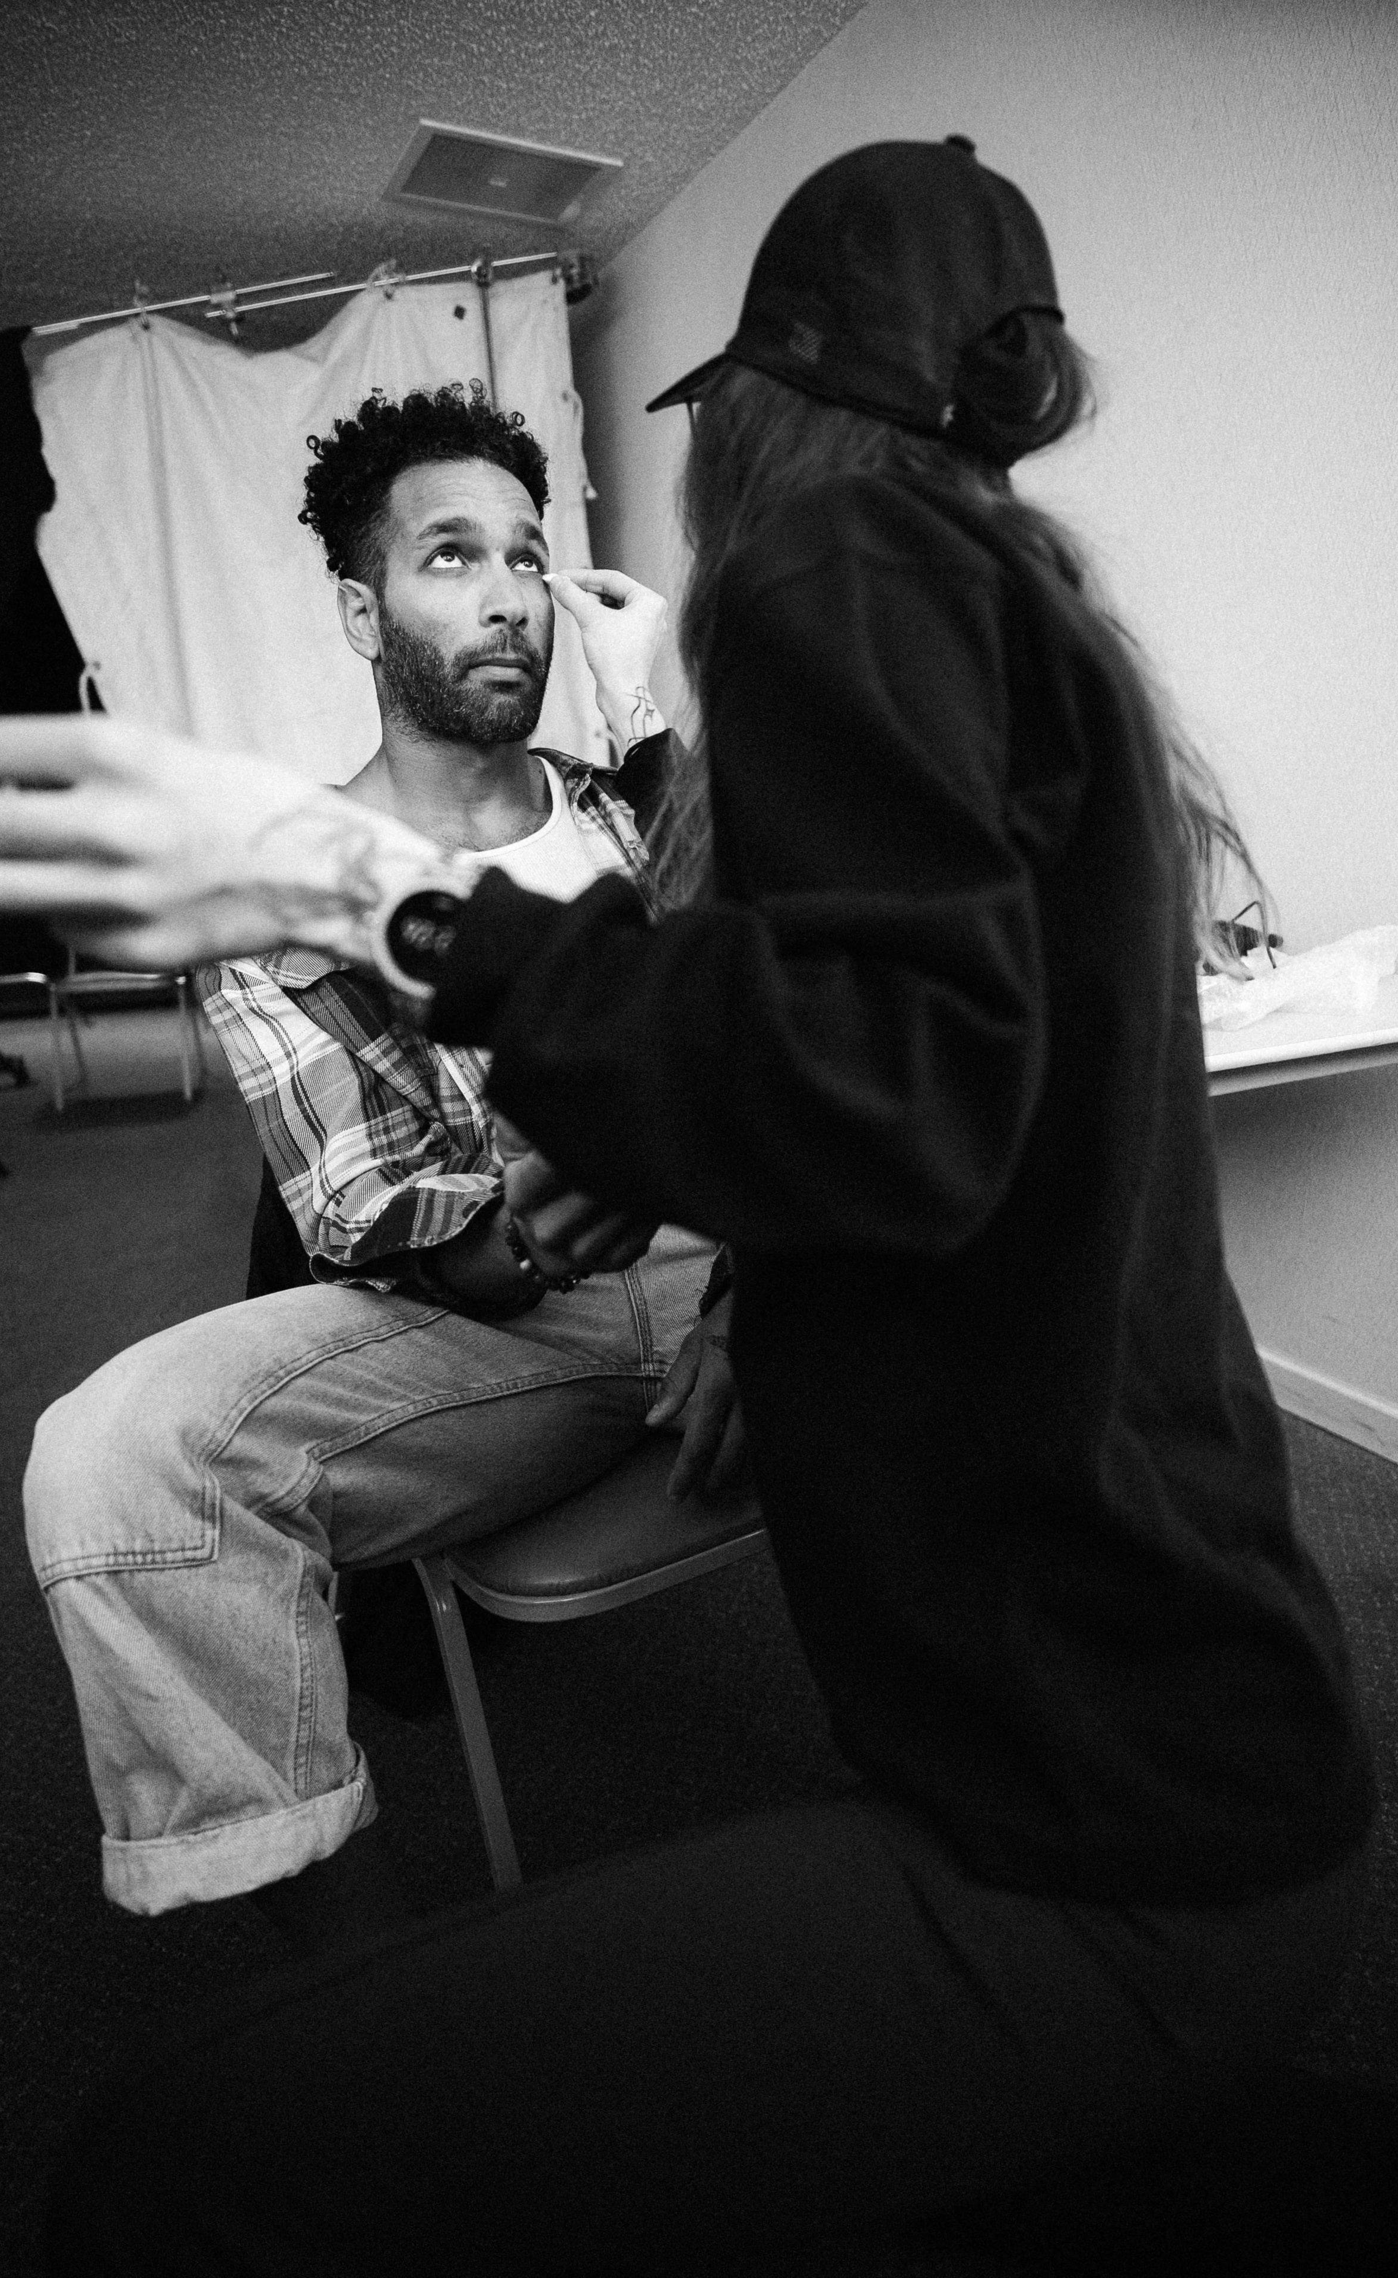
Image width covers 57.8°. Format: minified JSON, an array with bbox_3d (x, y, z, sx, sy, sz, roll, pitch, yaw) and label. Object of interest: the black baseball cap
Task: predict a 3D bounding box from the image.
[{"bbox_3d":[0.089,-0.473,0.735,0.260,0.158,0.170,29,31,34],"label":"black baseball cap"}]

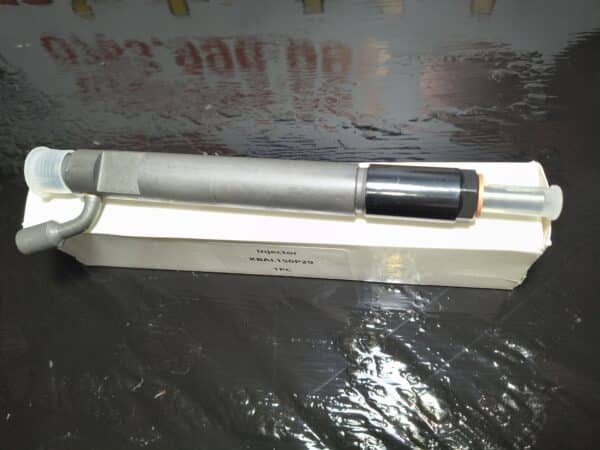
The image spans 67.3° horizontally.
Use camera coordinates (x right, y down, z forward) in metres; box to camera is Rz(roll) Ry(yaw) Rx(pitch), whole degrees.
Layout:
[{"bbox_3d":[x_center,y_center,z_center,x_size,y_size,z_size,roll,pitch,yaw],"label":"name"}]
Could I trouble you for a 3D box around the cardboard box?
[{"bbox_3d":[-0.014,-0.002,0.230,0.245,0.046,0.043,2,65,11],"label":"cardboard box"}]

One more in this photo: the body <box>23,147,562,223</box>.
[{"bbox_3d":[-0.014,-0.019,0.200,0.234,0.024,0.024,5,65,12],"label":"body"}]

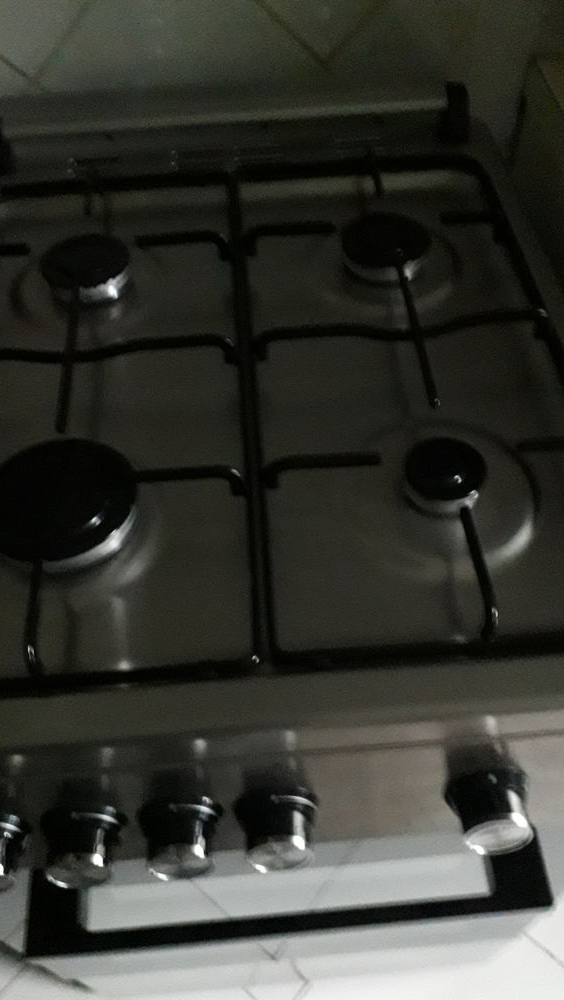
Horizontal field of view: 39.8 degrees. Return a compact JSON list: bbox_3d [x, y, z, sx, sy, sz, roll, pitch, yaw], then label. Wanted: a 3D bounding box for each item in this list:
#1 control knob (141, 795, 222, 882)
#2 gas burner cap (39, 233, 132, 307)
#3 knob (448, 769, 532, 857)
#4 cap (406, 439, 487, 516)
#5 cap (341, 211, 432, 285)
[{"bbox_3d":[-0.058,0.193,0.444,0.047,0.047,0.031,-4,42,-2],"label":"control knob"},{"bbox_3d":[-0.153,-0.182,0.616,0.068,0.018,0.068,-4,53,-2],"label":"gas burner cap"},{"bbox_3d":[0.119,0.177,0.445,0.047,0.047,0.031,-4,42,-2],"label":"knob"},{"bbox_3d":[0.101,-0.015,0.484,0.049,0.018,0.049,-1,53,1],"label":"cap"},{"bbox_3d":[0.083,-0.201,0.624,0.070,0.018,0.070,-1,53,1],"label":"cap"}]

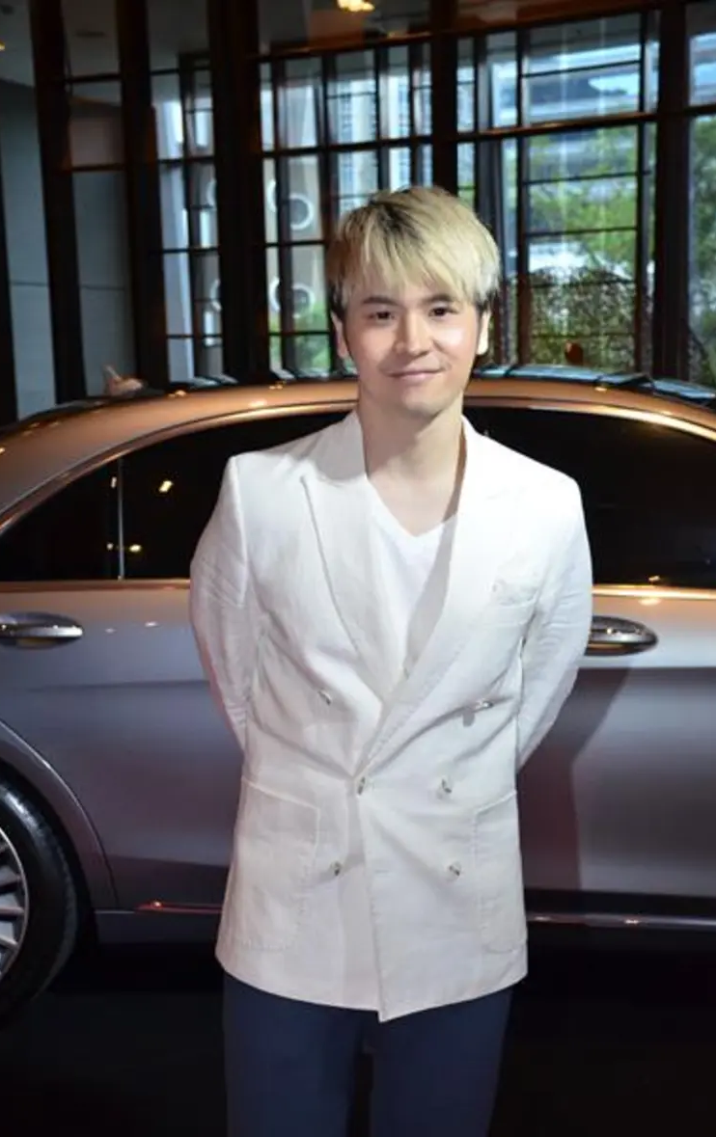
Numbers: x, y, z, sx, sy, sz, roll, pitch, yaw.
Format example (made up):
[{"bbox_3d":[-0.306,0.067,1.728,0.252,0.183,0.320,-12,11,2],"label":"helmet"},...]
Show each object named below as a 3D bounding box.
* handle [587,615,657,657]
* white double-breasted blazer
[{"bbox_3d":[0.496,0.140,3.285,0.228,0.082,0.050,0,11,7],"label":"handle"},{"bbox_3d":[0.039,0.168,2.022,0.505,0.730,0.300,-1,11,-9],"label":"white double-breasted blazer"}]

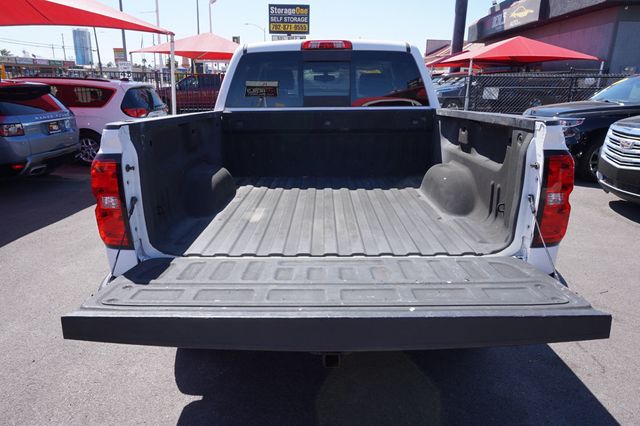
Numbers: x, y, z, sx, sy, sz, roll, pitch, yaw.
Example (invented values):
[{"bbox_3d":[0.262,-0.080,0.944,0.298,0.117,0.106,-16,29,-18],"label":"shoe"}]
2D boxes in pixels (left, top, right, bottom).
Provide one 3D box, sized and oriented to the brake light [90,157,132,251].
[{"bbox_3d":[-0.829,-0.046,1.720,0.155,0.385,0.130,0,16,1],"label":"brake light"}]

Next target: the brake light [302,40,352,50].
[{"bbox_3d":[0.061,-1.363,3.471,0.410,0.085,0.090,0,16,1],"label":"brake light"}]

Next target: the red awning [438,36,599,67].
[{"bbox_3d":[7.087,-5.831,15.300,4.400,1.000,4.300,1,16,2],"label":"red awning"}]

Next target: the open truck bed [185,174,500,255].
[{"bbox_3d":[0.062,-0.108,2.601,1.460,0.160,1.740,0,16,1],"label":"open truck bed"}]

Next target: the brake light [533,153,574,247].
[{"bbox_3d":[0.920,-0.052,1.698,0.155,0.385,0.130,0,16,1],"label":"brake light"}]

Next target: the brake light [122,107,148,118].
[{"bbox_3d":[-4.143,-2.251,9.600,0.330,0.230,0.450,3,16,10],"label":"brake light"}]

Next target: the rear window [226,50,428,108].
[{"bbox_3d":[0.060,-1.072,3.438,1.600,0.450,0.120,0,16,1],"label":"rear window"}]

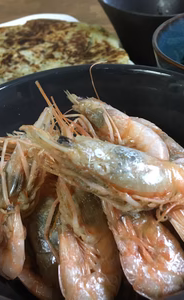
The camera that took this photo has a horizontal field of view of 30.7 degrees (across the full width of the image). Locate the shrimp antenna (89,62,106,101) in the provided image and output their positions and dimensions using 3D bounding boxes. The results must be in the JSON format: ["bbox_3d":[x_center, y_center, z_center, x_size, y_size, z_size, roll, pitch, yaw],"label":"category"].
[{"bbox_3d":[0.003,-0.040,0.191,0.011,0.024,0.006,-2,40,2],"label":"shrimp antenna"}]

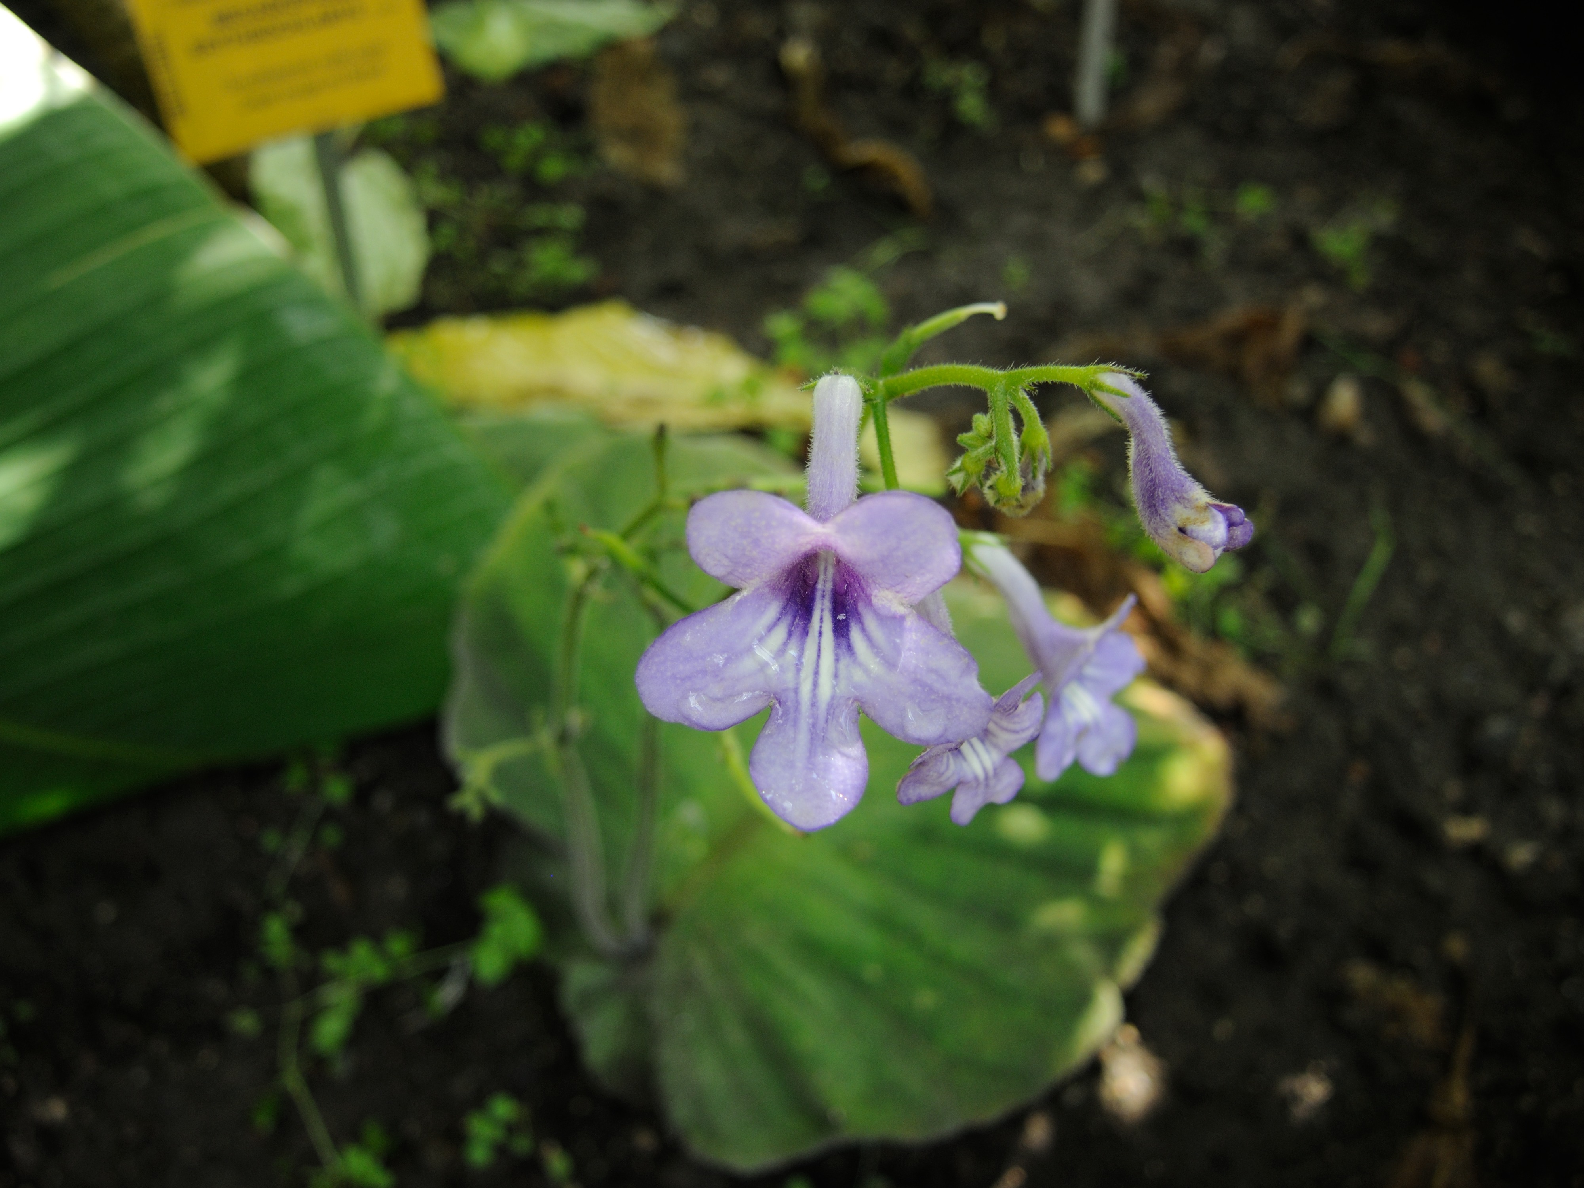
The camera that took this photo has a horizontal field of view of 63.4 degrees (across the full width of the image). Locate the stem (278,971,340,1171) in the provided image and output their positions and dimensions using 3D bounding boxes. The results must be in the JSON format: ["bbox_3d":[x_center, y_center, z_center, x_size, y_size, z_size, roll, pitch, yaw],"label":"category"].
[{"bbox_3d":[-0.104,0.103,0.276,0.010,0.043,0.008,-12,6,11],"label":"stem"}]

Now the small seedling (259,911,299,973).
[{"bbox_3d":[-0.105,0.071,0.262,0.008,0.008,0.011,0,40,0],"label":"small seedling"}]

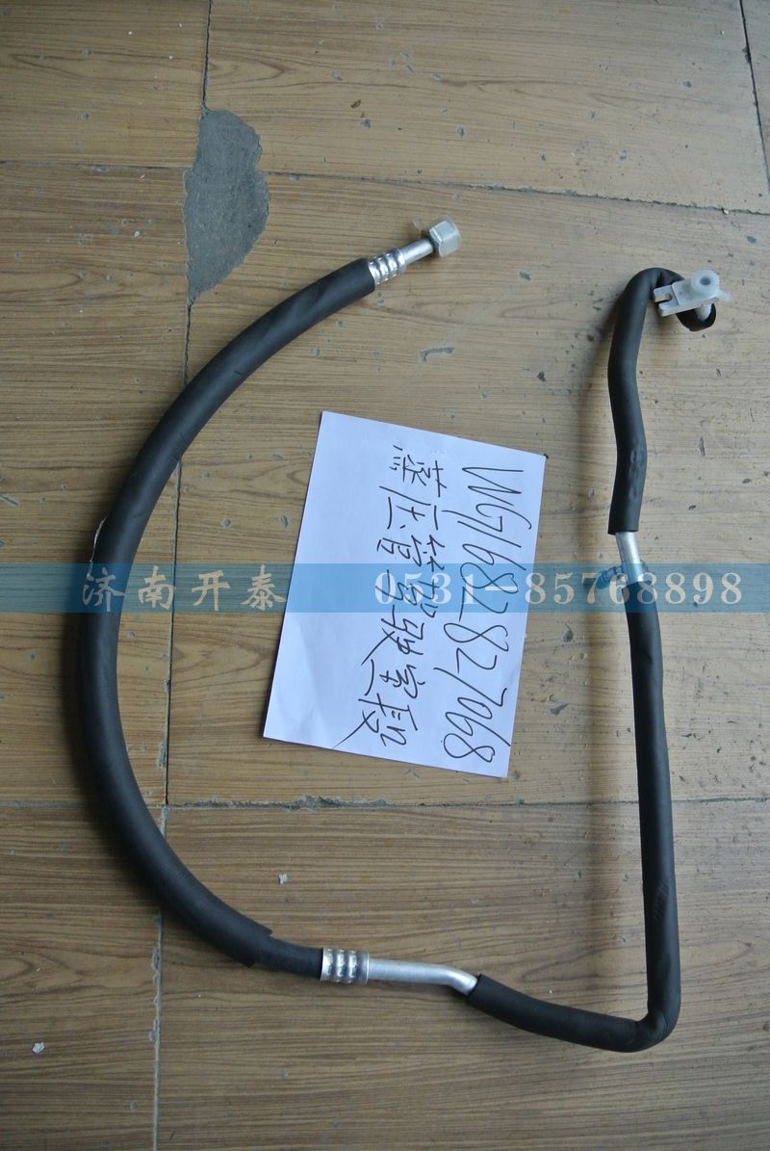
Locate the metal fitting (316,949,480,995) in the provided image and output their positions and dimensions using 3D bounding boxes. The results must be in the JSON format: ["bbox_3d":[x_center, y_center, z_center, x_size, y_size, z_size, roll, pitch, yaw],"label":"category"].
[{"bbox_3d":[0.012,0.310,0.726,0.122,0.034,0.026,7,77,-5],"label":"metal fitting"}]

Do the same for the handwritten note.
[{"bbox_3d":[0.024,0.012,0.818,0.210,0.004,0.297,10,77,-5],"label":"handwritten note"}]

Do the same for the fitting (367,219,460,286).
[{"bbox_3d":[0.027,-0.301,0.871,0.099,0.033,0.033,-31,83,-12],"label":"fitting"}]

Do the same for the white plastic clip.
[{"bbox_3d":[0.279,-0.257,0.850,0.066,0.043,0.028,-20,67,6],"label":"white plastic clip"}]

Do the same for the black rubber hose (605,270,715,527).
[{"bbox_3d":[0.248,-0.164,0.856,0.087,0.058,0.285,13,76,-4],"label":"black rubber hose"}]

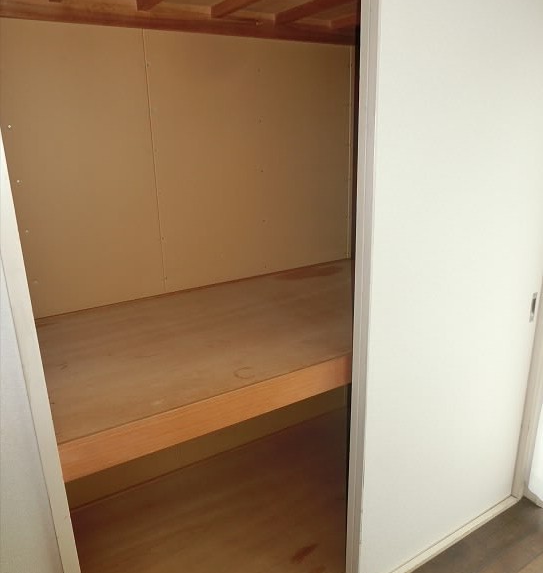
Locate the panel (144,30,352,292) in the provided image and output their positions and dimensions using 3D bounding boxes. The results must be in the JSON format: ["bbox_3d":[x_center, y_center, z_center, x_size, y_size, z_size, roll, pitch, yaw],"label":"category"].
[{"bbox_3d":[-0.031,-0.502,2.061,0.925,0.937,0.020,-11,20,-30],"label":"panel"}]

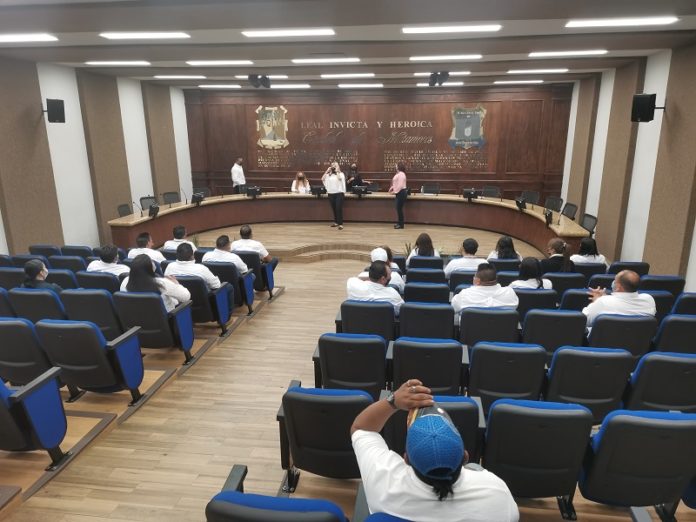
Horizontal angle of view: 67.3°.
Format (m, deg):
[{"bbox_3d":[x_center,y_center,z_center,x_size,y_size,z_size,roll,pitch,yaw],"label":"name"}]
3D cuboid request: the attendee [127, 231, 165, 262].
[{"bbox_3d":[-2.814,0.145,7.644,0.551,1.224,0.796,3,15,12],"label":"attendee"}]

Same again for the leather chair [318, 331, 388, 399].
[{"bbox_3d":[0.063,0.903,4.296,0.600,0.920,0.620,2,16,8],"label":"leather chair"}]

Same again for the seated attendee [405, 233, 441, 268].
[{"bbox_3d":[1.145,0.138,7.903,0.479,1.234,0.755,2,15,9],"label":"seated attendee"}]

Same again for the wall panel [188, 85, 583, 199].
[{"bbox_3d":[0.712,-3.614,16.537,11.822,3.601,0.150,2,16,7],"label":"wall panel"}]

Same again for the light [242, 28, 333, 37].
[{"bbox_3d":[-0.710,-2.721,6.224,1.170,0.070,0.300,2,16,8],"label":"light"}]

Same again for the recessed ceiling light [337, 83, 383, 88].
[{"bbox_3d":[0.343,-4.623,13.803,1.200,0.070,0.290,2,15,9],"label":"recessed ceiling light"}]

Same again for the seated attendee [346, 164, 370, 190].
[{"bbox_3d":[0.198,-1.903,13.954,0.580,1.350,0.650,2,16,8],"label":"seated attendee"}]

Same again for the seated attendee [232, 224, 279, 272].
[{"bbox_3d":[-1.626,0.000,8.958,0.550,1.264,0.820,2,16,10],"label":"seated attendee"}]

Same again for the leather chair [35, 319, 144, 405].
[{"bbox_3d":[-2.212,0.840,4.513,0.632,0.918,0.643,2,15,9],"label":"leather chair"}]

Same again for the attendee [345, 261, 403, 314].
[{"bbox_3d":[0.307,0.524,5.294,0.612,1.244,0.780,4,16,16],"label":"attendee"}]

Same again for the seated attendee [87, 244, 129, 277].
[{"bbox_3d":[-3.040,0.304,6.947,0.520,1.199,0.780,2,16,8],"label":"seated attendee"}]

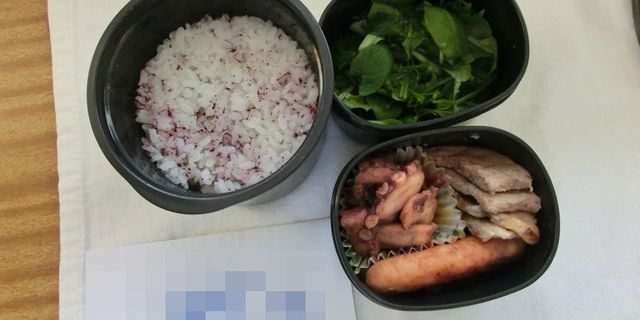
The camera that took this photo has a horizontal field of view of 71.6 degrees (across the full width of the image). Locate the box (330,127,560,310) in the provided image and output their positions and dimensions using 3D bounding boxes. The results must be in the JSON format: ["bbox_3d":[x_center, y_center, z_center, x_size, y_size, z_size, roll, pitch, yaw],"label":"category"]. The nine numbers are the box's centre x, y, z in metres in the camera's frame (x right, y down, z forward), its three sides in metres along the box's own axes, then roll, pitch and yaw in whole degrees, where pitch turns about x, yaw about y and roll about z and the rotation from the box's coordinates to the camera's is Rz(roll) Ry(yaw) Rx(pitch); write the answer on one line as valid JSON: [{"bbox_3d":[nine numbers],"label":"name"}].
[{"bbox_3d":[0.068,0.034,0.266,0.122,0.055,0.095,-10,82,-1],"label":"box"}]

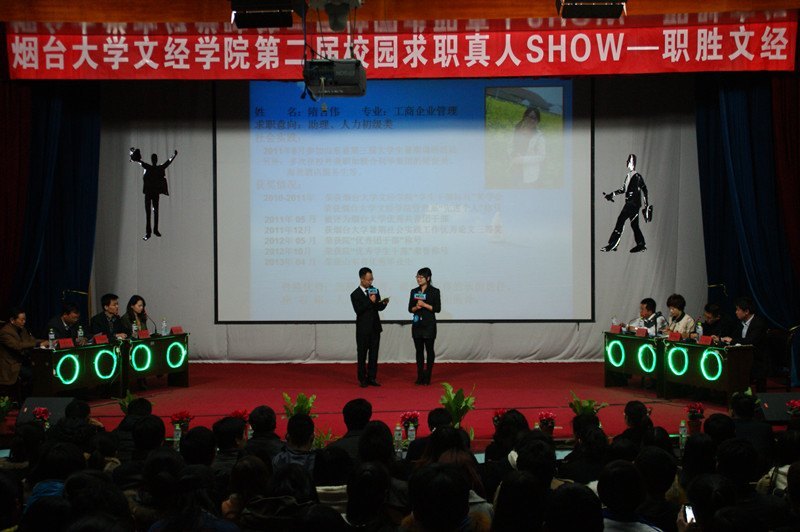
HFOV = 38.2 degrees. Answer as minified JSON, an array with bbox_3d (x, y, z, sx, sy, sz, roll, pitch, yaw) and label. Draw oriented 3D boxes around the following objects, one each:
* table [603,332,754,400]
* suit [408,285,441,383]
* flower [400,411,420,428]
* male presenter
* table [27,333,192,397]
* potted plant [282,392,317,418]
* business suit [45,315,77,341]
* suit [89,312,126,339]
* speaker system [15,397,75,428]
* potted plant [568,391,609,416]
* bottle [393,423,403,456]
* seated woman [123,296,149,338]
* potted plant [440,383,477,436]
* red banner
[{"bbox_3d":[3.717,1.384,15.615,0.440,0.779,2.355,-2,3,-30],"label":"table"},{"bbox_3d":[0.365,0.985,16.850,0.440,1.430,0.290,0,1,22],"label":"suit"},{"bbox_3d":[0.115,1.743,12.817,0.210,0.280,0.200,0,2,0],"label":"flower"},{"bbox_3d":[-0.434,0.898,17.000,0.470,1.740,0.370,-1,1,-36],"label":"male presenter"},{"bbox_3d":[-3.890,1.405,15.680,0.400,0.760,2.850,0,1,25],"label":"table"},{"bbox_3d":[-1.122,1.663,12.863,0.380,0.510,0.360,0,2,0],"label":"potted plant"},{"bbox_3d":[-4.572,0.985,15.612,0.420,0.660,0.470,1,3,35],"label":"business suit"},{"bbox_3d":[-4.128,0.984,16.256,0.420,0.660,0.470,1,3,35],"label":"suit"},{"bbox_3d":[-4.230,1.748,13.895,0.591,0.305,0.420,0,2,0],"label":"speaker system"},{"bbox_3d":[1.975,1.541,12.100,0.420,0.520,0.400,0,1,0],"label":"potted plant"},{"bbox_3d":[-0.020,1.404,9.400,0.066,0.240,0.066,0,1,0],"label":"bottle"},{"bbox_3d":[-3.720,1.106,16.730,0.720,1.330,0.500,0,1,30],"label":"seated woman"},{"bbox_3d":[0.613,1.514,12.100,0.360,0.570,0.360,0,1,0],"label":"potted plant"},{"bbox_3d":[-0.030,-2.795,15.102,10.307,0.621,0.050,0,2,2],"label":"red banner"}]

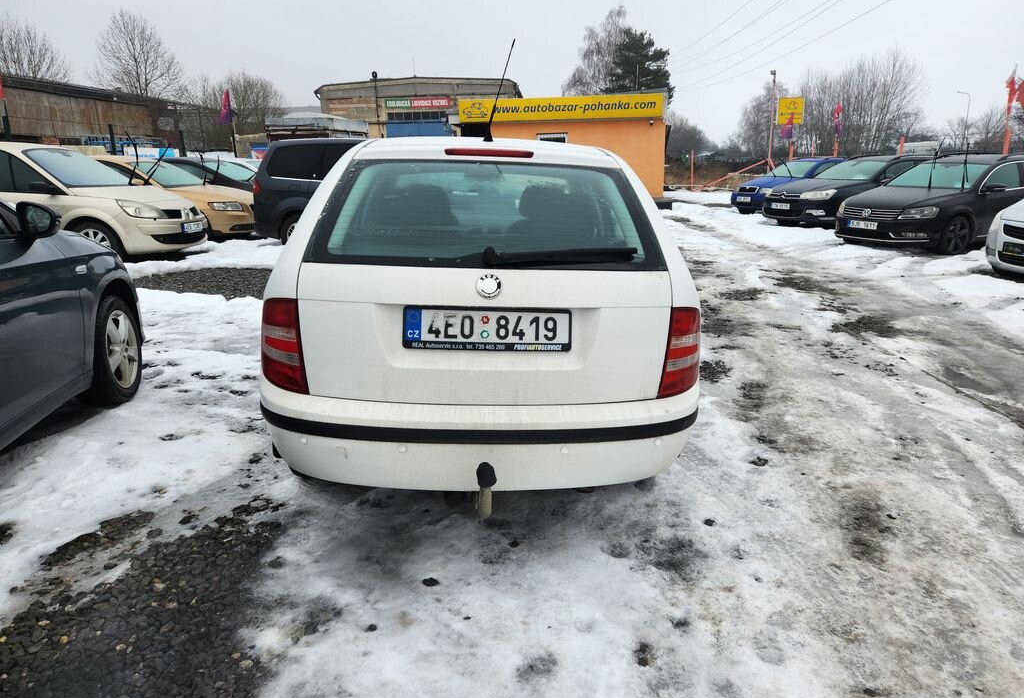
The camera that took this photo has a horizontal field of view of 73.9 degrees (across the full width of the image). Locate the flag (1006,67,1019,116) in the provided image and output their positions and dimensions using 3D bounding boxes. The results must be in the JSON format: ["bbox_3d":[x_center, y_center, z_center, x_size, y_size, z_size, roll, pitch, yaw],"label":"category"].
[{"bbox_3d":[11.758,-6.079,16.000,0.350,1.120,0.150,6,16,19],"label":"flag"}]

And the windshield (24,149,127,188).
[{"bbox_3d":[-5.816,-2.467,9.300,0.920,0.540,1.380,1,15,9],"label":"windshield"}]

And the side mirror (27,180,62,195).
[{"bbox_3d":[-5.700,-1.968,8.302,0.190,0.180,0.270,1,15,5],"label":"side mirror"}]

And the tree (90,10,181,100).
[{"bbox_3d":[-27.271,-18.614,50.307,6.600,11.900,6.600,-8,17,-26],"label":"tree"}]

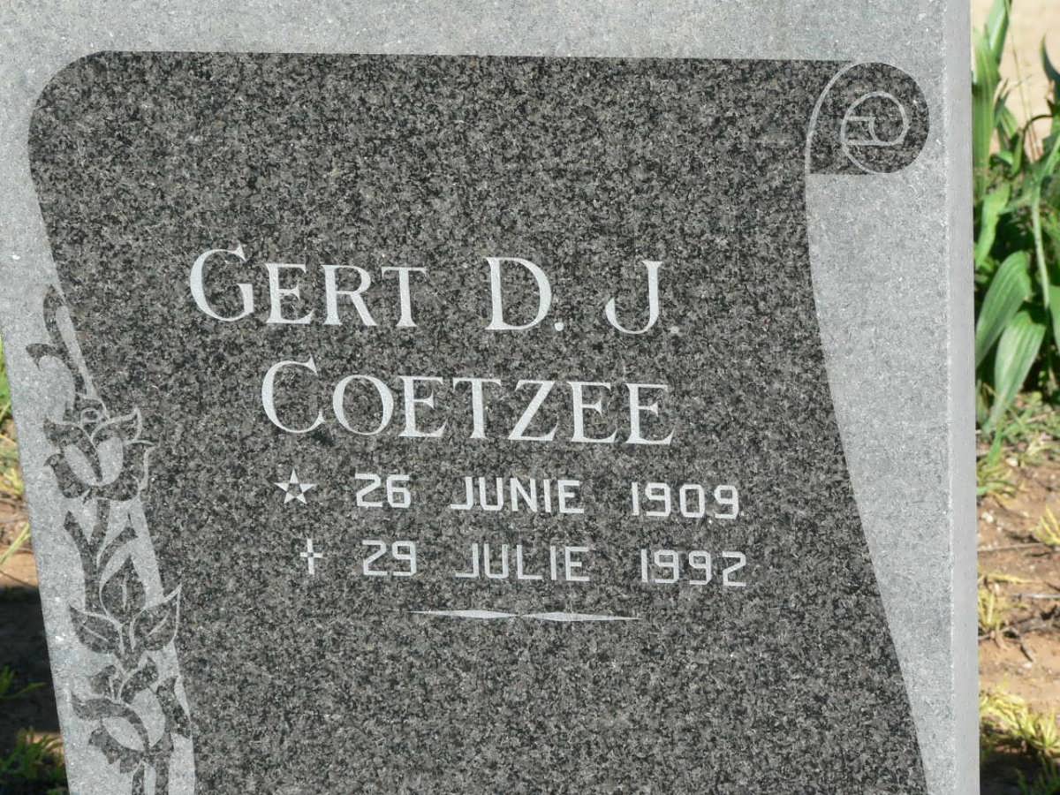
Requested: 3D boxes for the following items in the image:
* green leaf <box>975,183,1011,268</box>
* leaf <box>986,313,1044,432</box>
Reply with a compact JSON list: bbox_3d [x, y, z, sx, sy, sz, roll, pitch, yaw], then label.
[{"bbox_3d":[0.421,-0.157,5.600,0.021,0.080,0.025,19,3,5],"label":"green leaf"},{"bbox_3d":[0.438,-0.024,5.550,0.044,0.108,0.035,15,0,6],"label":"leaf"}]

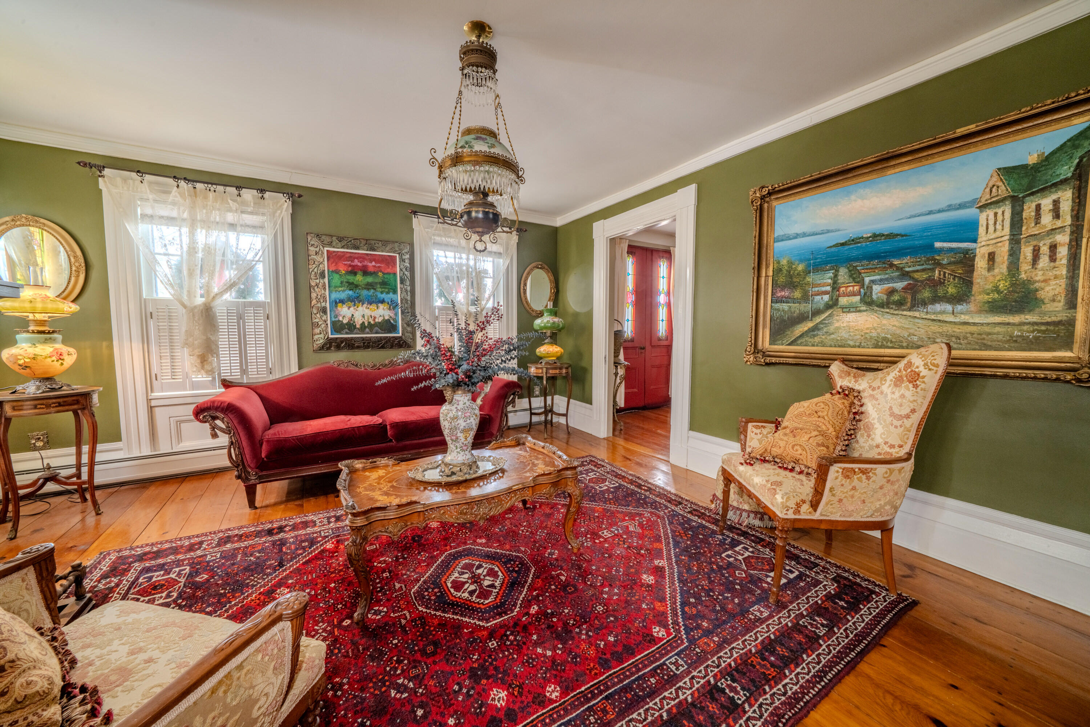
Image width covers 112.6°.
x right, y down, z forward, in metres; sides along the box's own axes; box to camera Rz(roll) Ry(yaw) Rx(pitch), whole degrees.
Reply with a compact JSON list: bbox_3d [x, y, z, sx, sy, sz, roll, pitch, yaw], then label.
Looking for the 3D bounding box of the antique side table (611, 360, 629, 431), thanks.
[{"bbox_3d":[0.725,0.384,4.184,0.380,0.750,0.450,-3,6,-34],"label":"antique side table"}]

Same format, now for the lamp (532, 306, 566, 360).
[{"bbox_3d":[0.050,-0.332,3.999,0.340,0.630,0.340,0,5,0],"label":"lamp"}]

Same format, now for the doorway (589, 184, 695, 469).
[{"bbox_3d":[0.877,-0.296,3.397,0.150,2.240,1.190,-3,6,-34],"label":"doorway"}]

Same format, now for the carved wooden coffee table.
[{"bbox_3d":[-0.413,0.724,1.834,1.070,0.465,0.620,-2,5,-28],"label":"carved wooden coffee table"}]

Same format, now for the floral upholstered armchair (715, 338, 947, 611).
[{"bbox_3d":[1.256,0.438,1.713,0.700,1.065,0.630,0,5,3],"label":"floral upholstered armchair"}]

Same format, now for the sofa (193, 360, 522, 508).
[{"bbox_3d":[-1.310,0.419,2.986,2.140,0.880,0.790,-2,5,-28],"label":"sofa"}]

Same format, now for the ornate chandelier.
[{"bbox_3d":[-0.291,-0.989,1.614,0.380,0.940,0.380,-2,5,-28],"label":"ornate chandelier"}]

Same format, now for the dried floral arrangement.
[{"bbox_3d":[-0.419,-0.072,1.762,0.720,0.440,0.580,-2,5,-28],"label":"dried floral arrangement"}]

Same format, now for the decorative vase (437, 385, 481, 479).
[{"bbox_3d":[-0.412,0.327,1.794,0.240,0.430,0.220,-2,5,-28],"label":"decorative vase"}]

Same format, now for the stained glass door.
[{"bbox_3d":[1.413,-0.464,5.143,1.100,2.270,0.070,-2,5,-28],"label":"stained glass door"}]

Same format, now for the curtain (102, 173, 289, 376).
[{"bbox_3d":[-2.559,-0.604,2.787,1.060,1.420,0.120,-2,5,-28],"label":"curtain"}]

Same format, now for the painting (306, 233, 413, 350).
[{"bbox_3d":[-1.656,-0.636,3.353,0.850,1.005,0.050,-2,5,-28],"label":"painting"}]

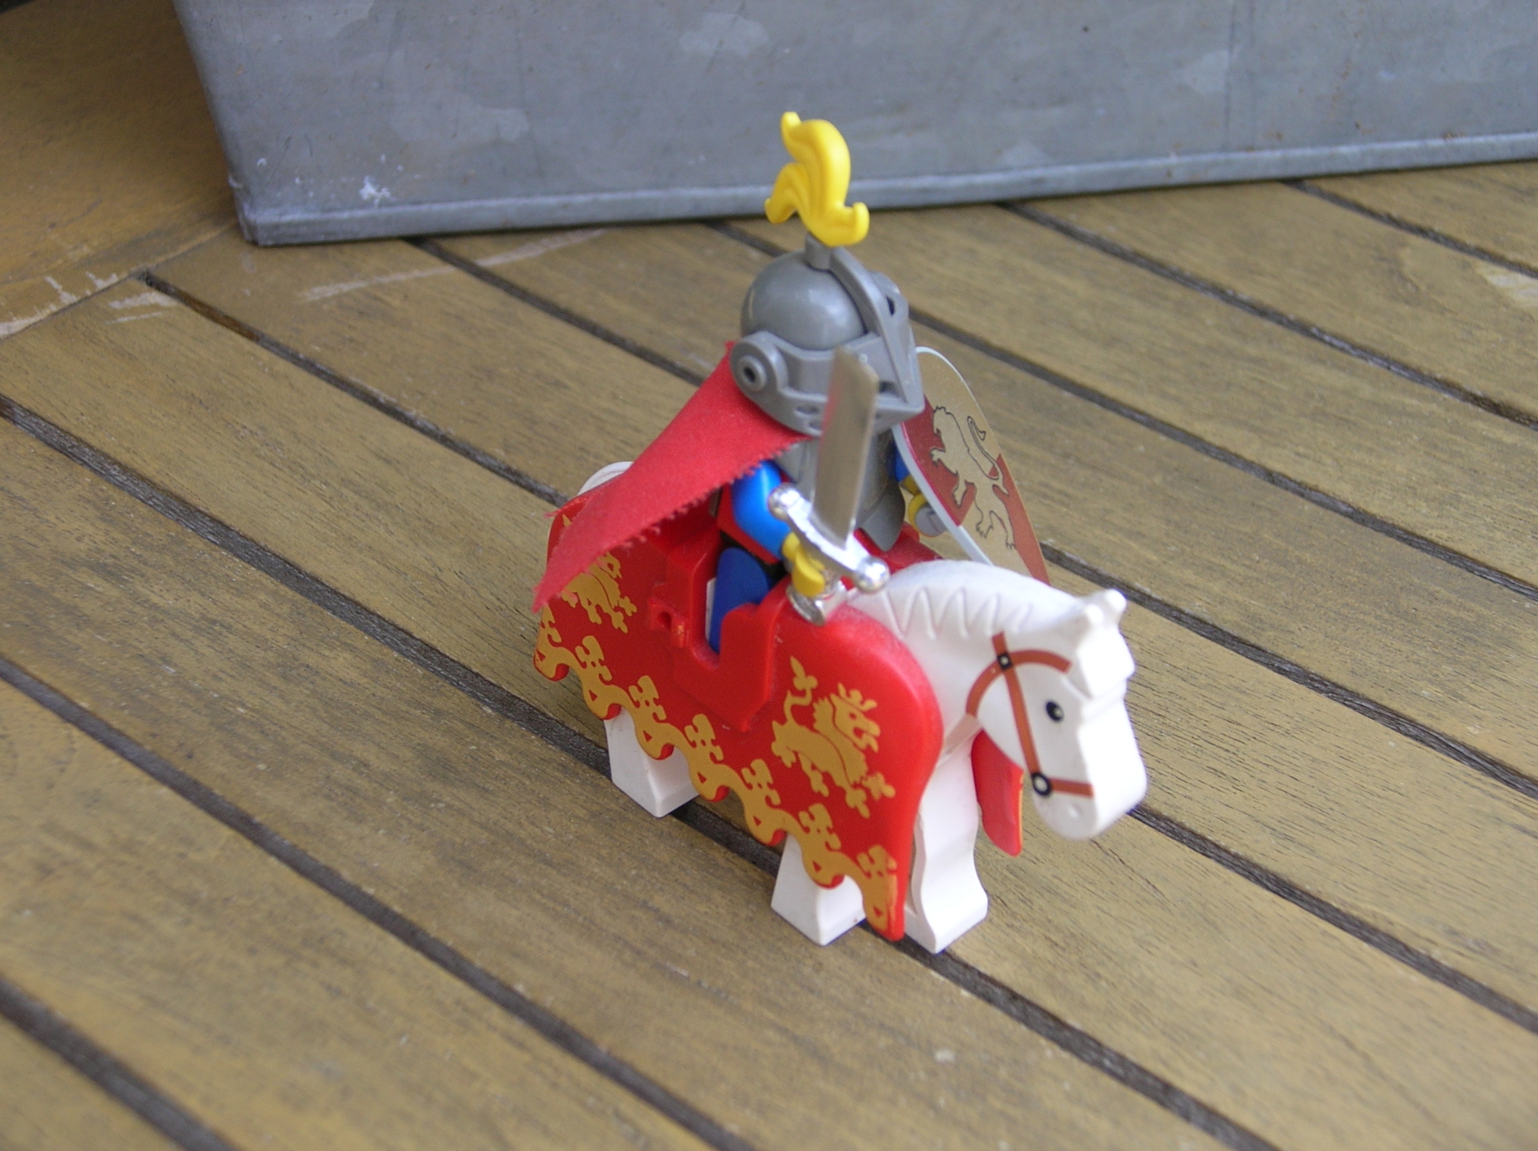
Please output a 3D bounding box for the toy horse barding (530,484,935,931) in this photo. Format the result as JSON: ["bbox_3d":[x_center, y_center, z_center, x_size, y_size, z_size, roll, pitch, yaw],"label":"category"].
[{"bbox_3d":[0.002,0.006,0.272,0.022,0.033,0.056,-29,47,-33],"label":"toy horse barding"}]

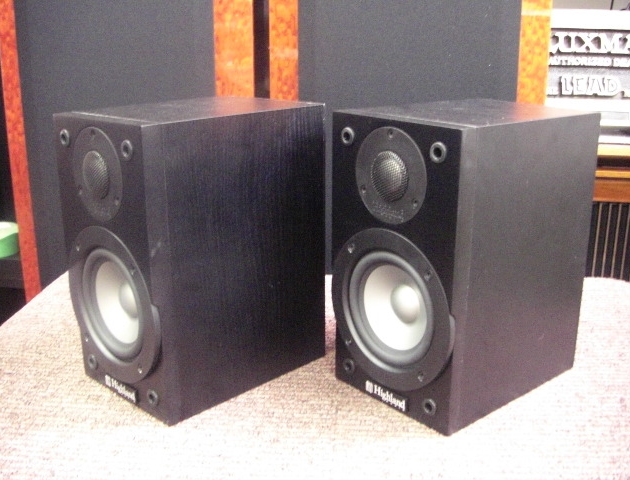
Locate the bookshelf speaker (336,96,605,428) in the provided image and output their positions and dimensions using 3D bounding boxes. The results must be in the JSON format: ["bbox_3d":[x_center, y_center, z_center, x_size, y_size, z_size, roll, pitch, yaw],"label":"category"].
[{"bbox_3d":[0.134,0.008,0.638,0.189,0.247,0.138,-14,21,-38],"label":"bookshelf speaker"}]

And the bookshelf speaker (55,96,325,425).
[{"bbox_3d":[-0.105,0.004,0.649,0.138,0.247,0.189,15,23,42],"label":"bookshelf speaker"}]

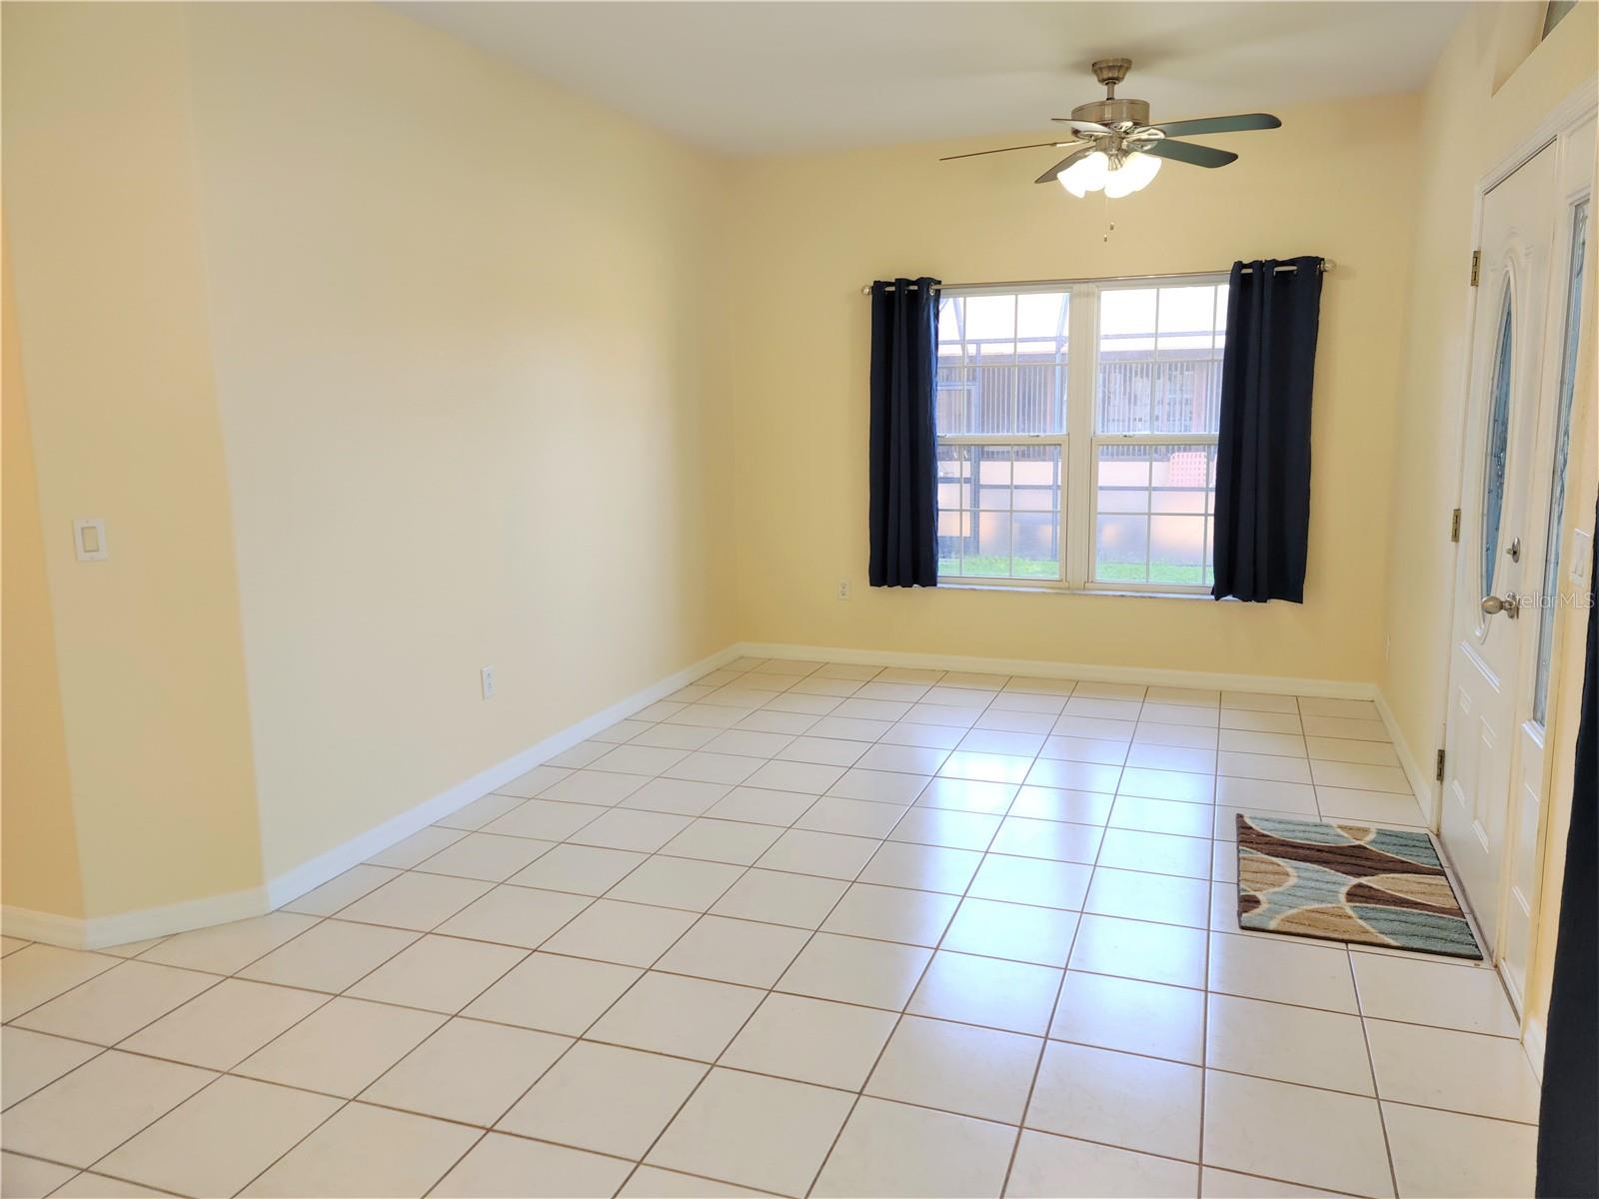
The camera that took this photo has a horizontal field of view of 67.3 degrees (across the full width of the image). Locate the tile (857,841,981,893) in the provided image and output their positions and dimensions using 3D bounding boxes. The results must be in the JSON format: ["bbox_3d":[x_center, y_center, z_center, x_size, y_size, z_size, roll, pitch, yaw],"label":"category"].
[{"bbox_3d":[0.379,0.827,3.687,0.329,0.010,0.340,3,11,19],"label":"tile"}]

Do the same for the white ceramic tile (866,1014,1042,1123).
[{"bbox_3d":[0.350,1.032,2.647,0.331,0.010,0.333,3,11,19],"label":"white ceramic tile"}]

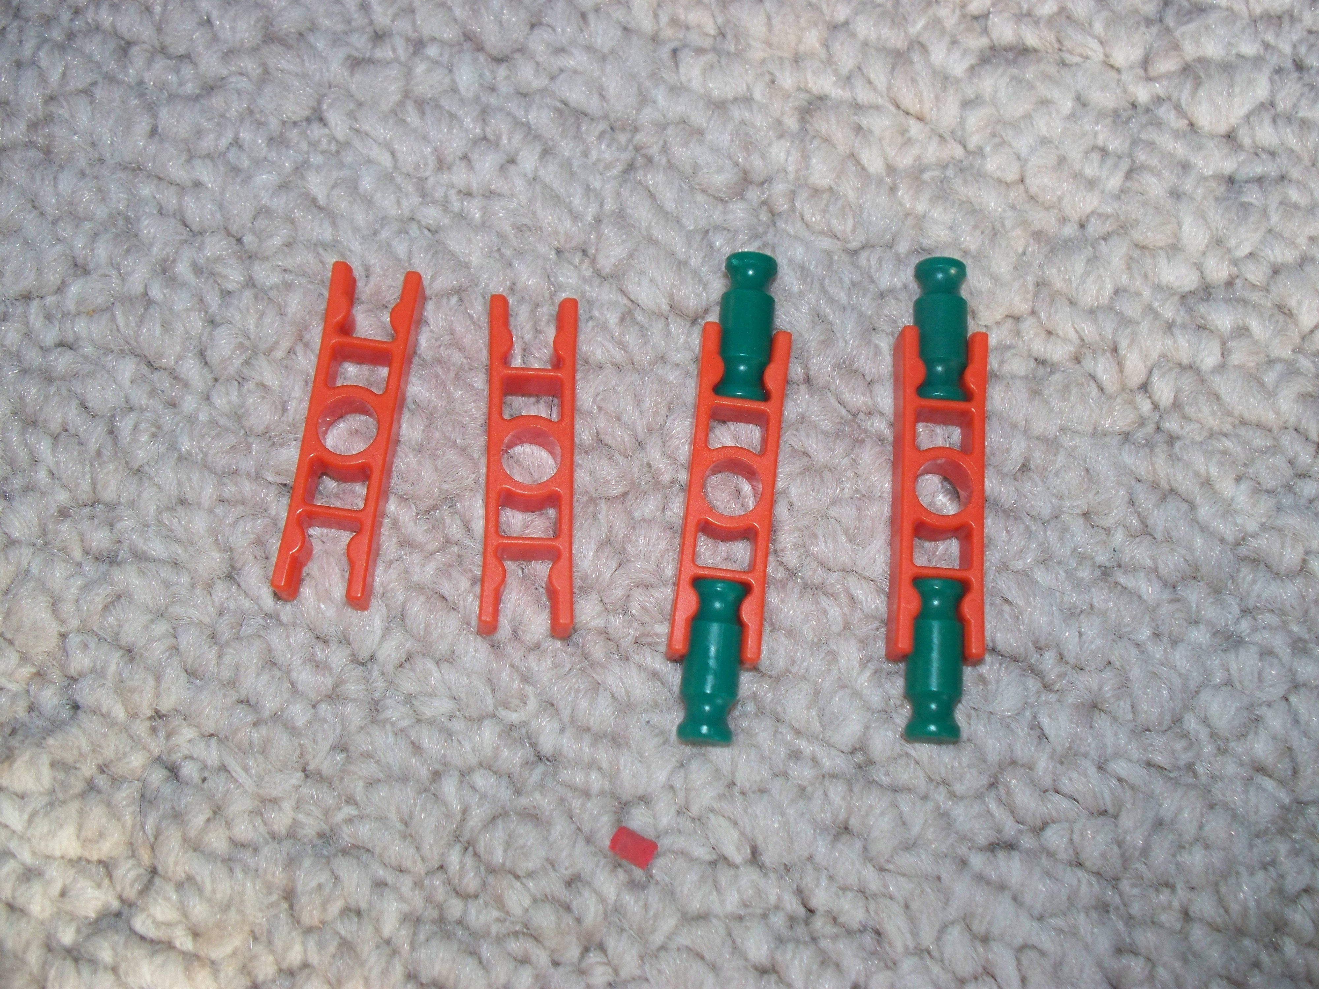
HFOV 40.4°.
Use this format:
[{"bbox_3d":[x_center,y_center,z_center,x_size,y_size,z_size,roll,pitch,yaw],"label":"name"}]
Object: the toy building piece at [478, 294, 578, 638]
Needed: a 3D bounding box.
[{"bbox_3d":[-0.014,-0.003,0.198,0.010,0.006,0.038,1,72,-5],"label":"toy building piece"}]

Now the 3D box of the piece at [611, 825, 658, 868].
[{"bbox_3d":[-0.003,0.037,0.190,0.005,0.002,0.003,28,74,5],"label":"piece"}]

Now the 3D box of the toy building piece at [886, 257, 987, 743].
[{"bbox_3d":[0.032,0.000,0.202,0.010,0.006,0.055,4,74,-2],"label":"toy building piece"}]

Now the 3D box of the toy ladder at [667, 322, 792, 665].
[{"bbox_3d":[0.008,0.000,0.199,0.010,0.006,0.038,6,75,0],"label":"toy ladder"}]

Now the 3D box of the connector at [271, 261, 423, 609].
[{"bbox_3d":[-0.034,-0.007,0.198,0.010,0.006,0.038,7,74,0],"label":"connector"}]

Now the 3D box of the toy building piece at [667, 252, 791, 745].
[{"bbox_3d":[0.008,0.000,0.199,0.010,0.006,0.055,6,75,0],"label":"toy building piece"}]

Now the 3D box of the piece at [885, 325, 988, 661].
[{"bbox_3d":[0.032,0.000,0.202,0.010,0.006,0.038,4,74,-2],"label":"piece"}]

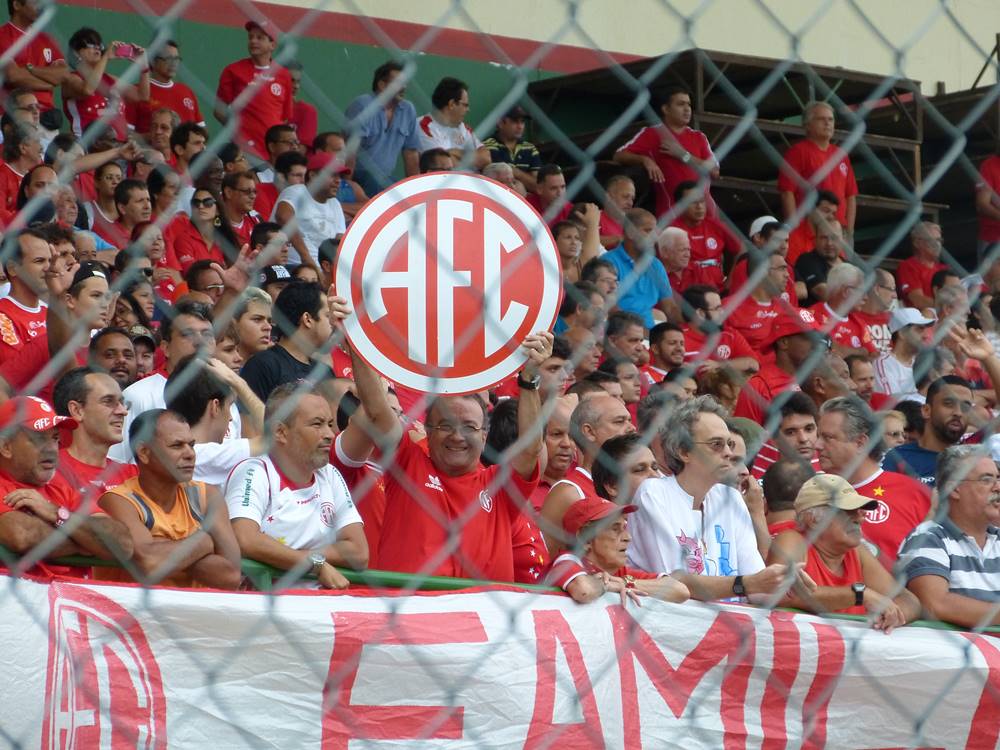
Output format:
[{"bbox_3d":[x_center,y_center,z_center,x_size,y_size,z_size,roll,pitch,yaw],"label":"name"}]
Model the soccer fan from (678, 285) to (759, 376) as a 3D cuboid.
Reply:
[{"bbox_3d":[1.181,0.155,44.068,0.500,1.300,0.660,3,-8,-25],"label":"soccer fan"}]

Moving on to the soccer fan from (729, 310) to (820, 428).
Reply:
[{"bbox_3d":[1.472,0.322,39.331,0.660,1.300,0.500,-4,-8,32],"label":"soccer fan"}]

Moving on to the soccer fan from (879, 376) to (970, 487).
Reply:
[{"bbox_3d":[1.433,0.853,27.678,0.530,1.720,0.340,4,-8,-28],"label":"soccer fan"}]

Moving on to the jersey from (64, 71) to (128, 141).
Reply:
[{"bbox_3d":[-2.609,-1.702,54.464,0.420,0.550,0.280,6,-10,-38],"label":"jersey"}]

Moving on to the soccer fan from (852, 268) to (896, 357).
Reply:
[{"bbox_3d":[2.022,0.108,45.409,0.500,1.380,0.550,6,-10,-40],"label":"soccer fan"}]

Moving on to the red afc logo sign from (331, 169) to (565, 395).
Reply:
[{"bbox_3d":[-0.138,-0.242,22.500,0.600,0.590,0.020,0,-3,2],"label":"red afc logo sign"}]

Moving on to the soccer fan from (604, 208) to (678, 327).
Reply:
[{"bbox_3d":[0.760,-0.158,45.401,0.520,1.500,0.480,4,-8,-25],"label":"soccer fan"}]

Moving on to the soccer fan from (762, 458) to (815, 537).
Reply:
[{"bbox_3d":[0.912,1.034,26.298,0.500,1.550,0.380,-2,-8,12],"label":"soccer fan"}]

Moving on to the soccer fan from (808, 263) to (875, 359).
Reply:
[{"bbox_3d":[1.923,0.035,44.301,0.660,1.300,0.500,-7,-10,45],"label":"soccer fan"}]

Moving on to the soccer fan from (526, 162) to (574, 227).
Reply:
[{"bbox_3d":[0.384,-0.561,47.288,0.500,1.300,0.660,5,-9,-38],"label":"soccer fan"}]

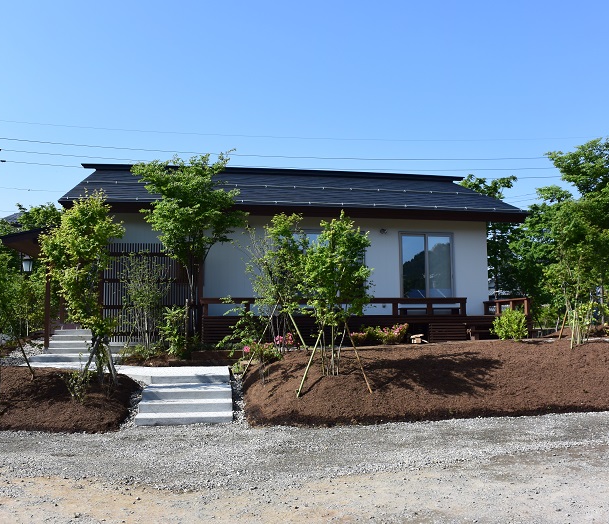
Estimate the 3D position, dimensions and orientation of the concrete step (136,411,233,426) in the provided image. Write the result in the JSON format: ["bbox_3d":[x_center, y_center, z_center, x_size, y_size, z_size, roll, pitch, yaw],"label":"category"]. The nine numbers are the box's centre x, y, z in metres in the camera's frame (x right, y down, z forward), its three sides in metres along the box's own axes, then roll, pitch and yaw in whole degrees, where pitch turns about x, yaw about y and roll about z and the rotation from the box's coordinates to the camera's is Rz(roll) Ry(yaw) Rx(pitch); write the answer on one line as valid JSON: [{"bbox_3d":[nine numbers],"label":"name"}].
[{"bbox_3d":[-1.774,2.330,8.755,1.450,0.130,0.420,0,-4,-7],"label":"concrete step"}]

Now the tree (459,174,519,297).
[{"bbox_3d":[7.373,-0.452,23.604,2.800,6.200,2.800,0,-4,0],"label":"tree"}]

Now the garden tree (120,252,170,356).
[{"bbox_3d":[-3.915,1.022,14.500,1.200,2.503,1.150,0,-5,-9],"label":"garden tree"}]

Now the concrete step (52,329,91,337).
[{"bbox_3d":[-6.331,1.972,16.380,1.120,0.150,0.380,0,-5,-10],"label":"concrete step"}]

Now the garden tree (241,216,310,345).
[{"bbox_3d":[-0.571,0.390,12.507,1.600,2.910,1.500,0,-4,0],"label":"garden tree"}]

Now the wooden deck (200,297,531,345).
[{"bbox_3d":[1.663,1.602,16.433,8.950,1.120,1.900,1,-4,-9],"label":"wooden deck"}]

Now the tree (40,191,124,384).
[{"bbox_3d":[-3.725,0.412,9.999,1.450,3.290,1.400,0,-4,0],"label":"tree"}]

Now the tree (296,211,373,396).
[{"bbox_3d":[0.540,0.711,10.600,1.350,3.228,1.300,-1,-5,0],"label":"tree"}]

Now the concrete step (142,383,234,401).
[{"bbox_3d":[-2.066,2.320,10.448,1.530,0.145,0.800,0,-5,-9],"label":"concrete step"}]

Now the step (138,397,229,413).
[{"bbox_3d":[-1.993,2.423,9.891,1.530,0.145,0.420,0,-5,-9],"label":"step"}]

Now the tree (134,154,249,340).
[{"bbox_3d":[-2.772,-0.398,14.474,2.750,4.670,2.500,0,-4,0],"label":"tree"}]

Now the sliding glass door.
[{"bbox_3d":[3.721,0.127,17.843,1.700,2.050,0.100,1,-4,-9],"label":"sliding glass door"}]

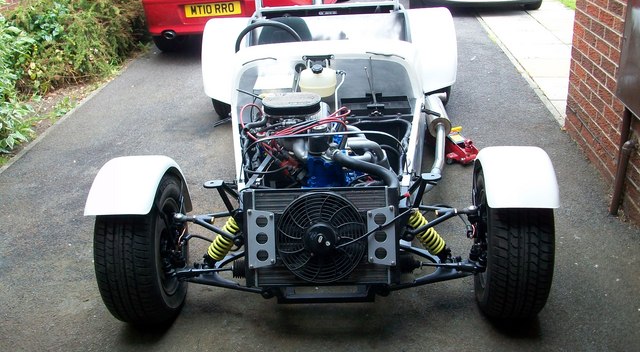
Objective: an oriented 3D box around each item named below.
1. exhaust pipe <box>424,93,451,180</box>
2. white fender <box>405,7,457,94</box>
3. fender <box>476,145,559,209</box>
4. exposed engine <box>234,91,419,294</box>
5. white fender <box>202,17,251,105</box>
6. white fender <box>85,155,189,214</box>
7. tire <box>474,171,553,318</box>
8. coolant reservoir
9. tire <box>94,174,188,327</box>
[{"bbox_3d":[0.572,-0.233,3.170,0.170,0.160,1.250,0,24,8],"label":"exhaust pipe"},{"bbox_3d":[0.740,-0.921,4.303,0.320,0.450,0.800,-3,24,3],"label":"white fender"},{"bbox_3d":[0.673,0.047,2.246,0.230,0.345,0.570,0,24,9],"label":"fender"},{"bbox_3d":[0.015,0.006,2.519,0.610,0.540,1.020,-3,24,3],"label":"exposed engine"},{"bbox_3d":[-0.586,-0.863,4.378,0.320,0.450,0.800,-3,24,3],"label":"white fender"},{"bbox_3d":[-0.667,0.090,2.356,0.230,0.345,0.570,-4,24,0],"label":"white fender"},{"bbox_3d":[0.684,0.222,2.268,0.210,0.575,0.575,0,24,9],"label":"tire"},{"bbox_3d":[-0.010,-0.453,3.017,0.180,0.170,0.130,-3,24,3],"label":"coolant reservoir"},{"bbox_3d":[-0.655,0.267,2.376,0.210,0.575,0.575,-4,24,0],"label":"tire"}]

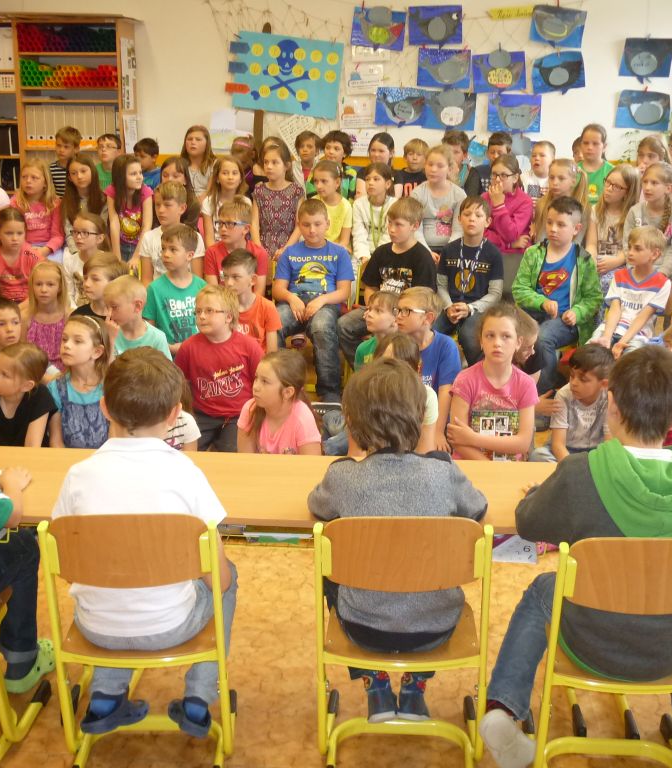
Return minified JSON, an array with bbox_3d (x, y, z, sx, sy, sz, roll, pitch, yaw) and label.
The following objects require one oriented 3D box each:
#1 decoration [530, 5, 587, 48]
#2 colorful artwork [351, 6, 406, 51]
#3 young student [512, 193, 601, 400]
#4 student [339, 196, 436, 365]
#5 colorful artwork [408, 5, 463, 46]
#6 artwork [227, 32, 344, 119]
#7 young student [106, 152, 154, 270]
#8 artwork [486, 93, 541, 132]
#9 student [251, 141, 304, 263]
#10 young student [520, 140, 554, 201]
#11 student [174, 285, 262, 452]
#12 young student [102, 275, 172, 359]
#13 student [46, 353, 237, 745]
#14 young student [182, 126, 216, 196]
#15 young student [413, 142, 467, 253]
[{"bbox_3d":[1.779,-2.860,7.820,0.420,0.300,0.020,6,16,-2],"label":"decoration"},{"bbox_3d":[0.345,-2.844,7.820,0.420,0.300,0.020,6,16,-2],"label":"colorful artwork"},{"bbox_3d":[1.067,-0.301,4.750,0.440,1.120,0.600,7,17,21],"label":"young student"},{"bbox_3d":[0.273,-0.359,4.897,0.450,1.130,0.650,5,17,15],"label":"student"},{"bbox_3d":[0.785,-2.832,7.700,0.420,0.300,0.030,2,13,3],"label":"colorful artwork"},{"bbox_3d":[-0.398,-2.478,7.814,0.880,0.610,0.020,7,16,0],"label":"artwork"},{"bbox_3d":[-1.229,-0.803,5.898,0.380,1.120,0.600,-4,17,-16],"label":"young student"},{"bbox_3d":[1.449,-2.177,7.843,0.420,0.300,0.020,1,16,1],"label":"artwork"},{"bbox_3d":[-0.334,-0.759,5.449,0.380,1.159,0.520,3,14,8],"label":"student"},{"bbox_3d":[1.350,-0.928,6.588,0.380,1.350,0.250,6,16,19],"label":"young student"},{"bbox_3d":[-0.516,-0.033,4.287,0.420,0.830,0.580,1,16,2],"label":"student"},{"bbox_3d":[-0.887,-0.040,4.092,0.400,0.810,0.520,5,14,15],"label":"young student"},{"bbox_3d":[-0.479,0.366,2.500,0.410,0.990,0.520,2,16,4],"label":"student"},{"bbox_3d":[-0.971,-1.126,7.058,0.380,1.440,0.260,0,16,-3],"label":"young student"},{"bbox_3d":[0.547,-0.767,5.549,0.400,1.158,0.520,3,14,8],"label":"young student"}]

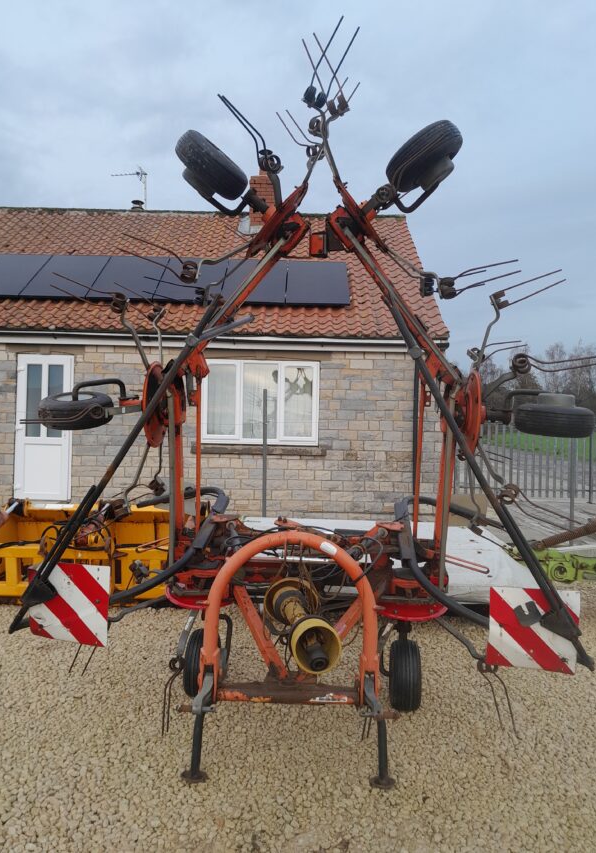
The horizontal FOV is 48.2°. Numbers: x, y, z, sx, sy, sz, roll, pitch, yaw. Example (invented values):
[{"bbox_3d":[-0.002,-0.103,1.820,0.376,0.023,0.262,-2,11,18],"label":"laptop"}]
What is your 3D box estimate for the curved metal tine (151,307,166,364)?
[{"bbox_3d":[-0.761,-0.496,3.630,0.090,0.325,0.130,1,0,0],"label":"curved metal tine"}]

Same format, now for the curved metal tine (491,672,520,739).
[{"bbox_3d":[1.038,1.396,3.330,0.150,0.360,0.090,1,0,0],"label":"curved metal tine"}]

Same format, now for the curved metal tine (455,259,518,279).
[{"bbox_3d":[0.844,-0.708,2.980,0.290,0.090,0.100,1,0,0],"label":"curved metal tine"}]

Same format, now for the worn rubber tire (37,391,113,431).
[{"bbox_3d":[-1.192,-0.083,3.580,0.385,0.165,0.385,-4,14,0],"label":"worn rubber tire"}]

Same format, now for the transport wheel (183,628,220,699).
[{"bbox_3d":[-0.545,1.353,3.800,0.165,0.380,0.380,1,0,12],"label":"transport wheel"}]

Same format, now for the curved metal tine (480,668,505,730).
[{"bbox_3d":[0.973,1.366,3.330,0.120,0.320,0.090,1,0,0],"label":"curved metal tine"}]

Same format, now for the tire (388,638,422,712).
[{"bbox_3d":[0.604,1.402,3.740,0.165,0.380,0.380,1,0,0],"label":"tire"}]

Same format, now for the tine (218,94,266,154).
[{"bbox_3d":[-0.218,-1.189,2.620,0.190,0.240,0.120,1,0,0],"label":"tine"}]

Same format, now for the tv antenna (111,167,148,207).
[{"bbox_3d":[-3.748,-5.316,14.800,0.850,0.880,0.400,1,0,13],"label":"tv antenna"}]

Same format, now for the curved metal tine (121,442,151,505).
[{"bbox_3d":[-0.825,0.239,3.380,0.150,0.320,0.130,1,0,0],"label":"curved metal tine"}]

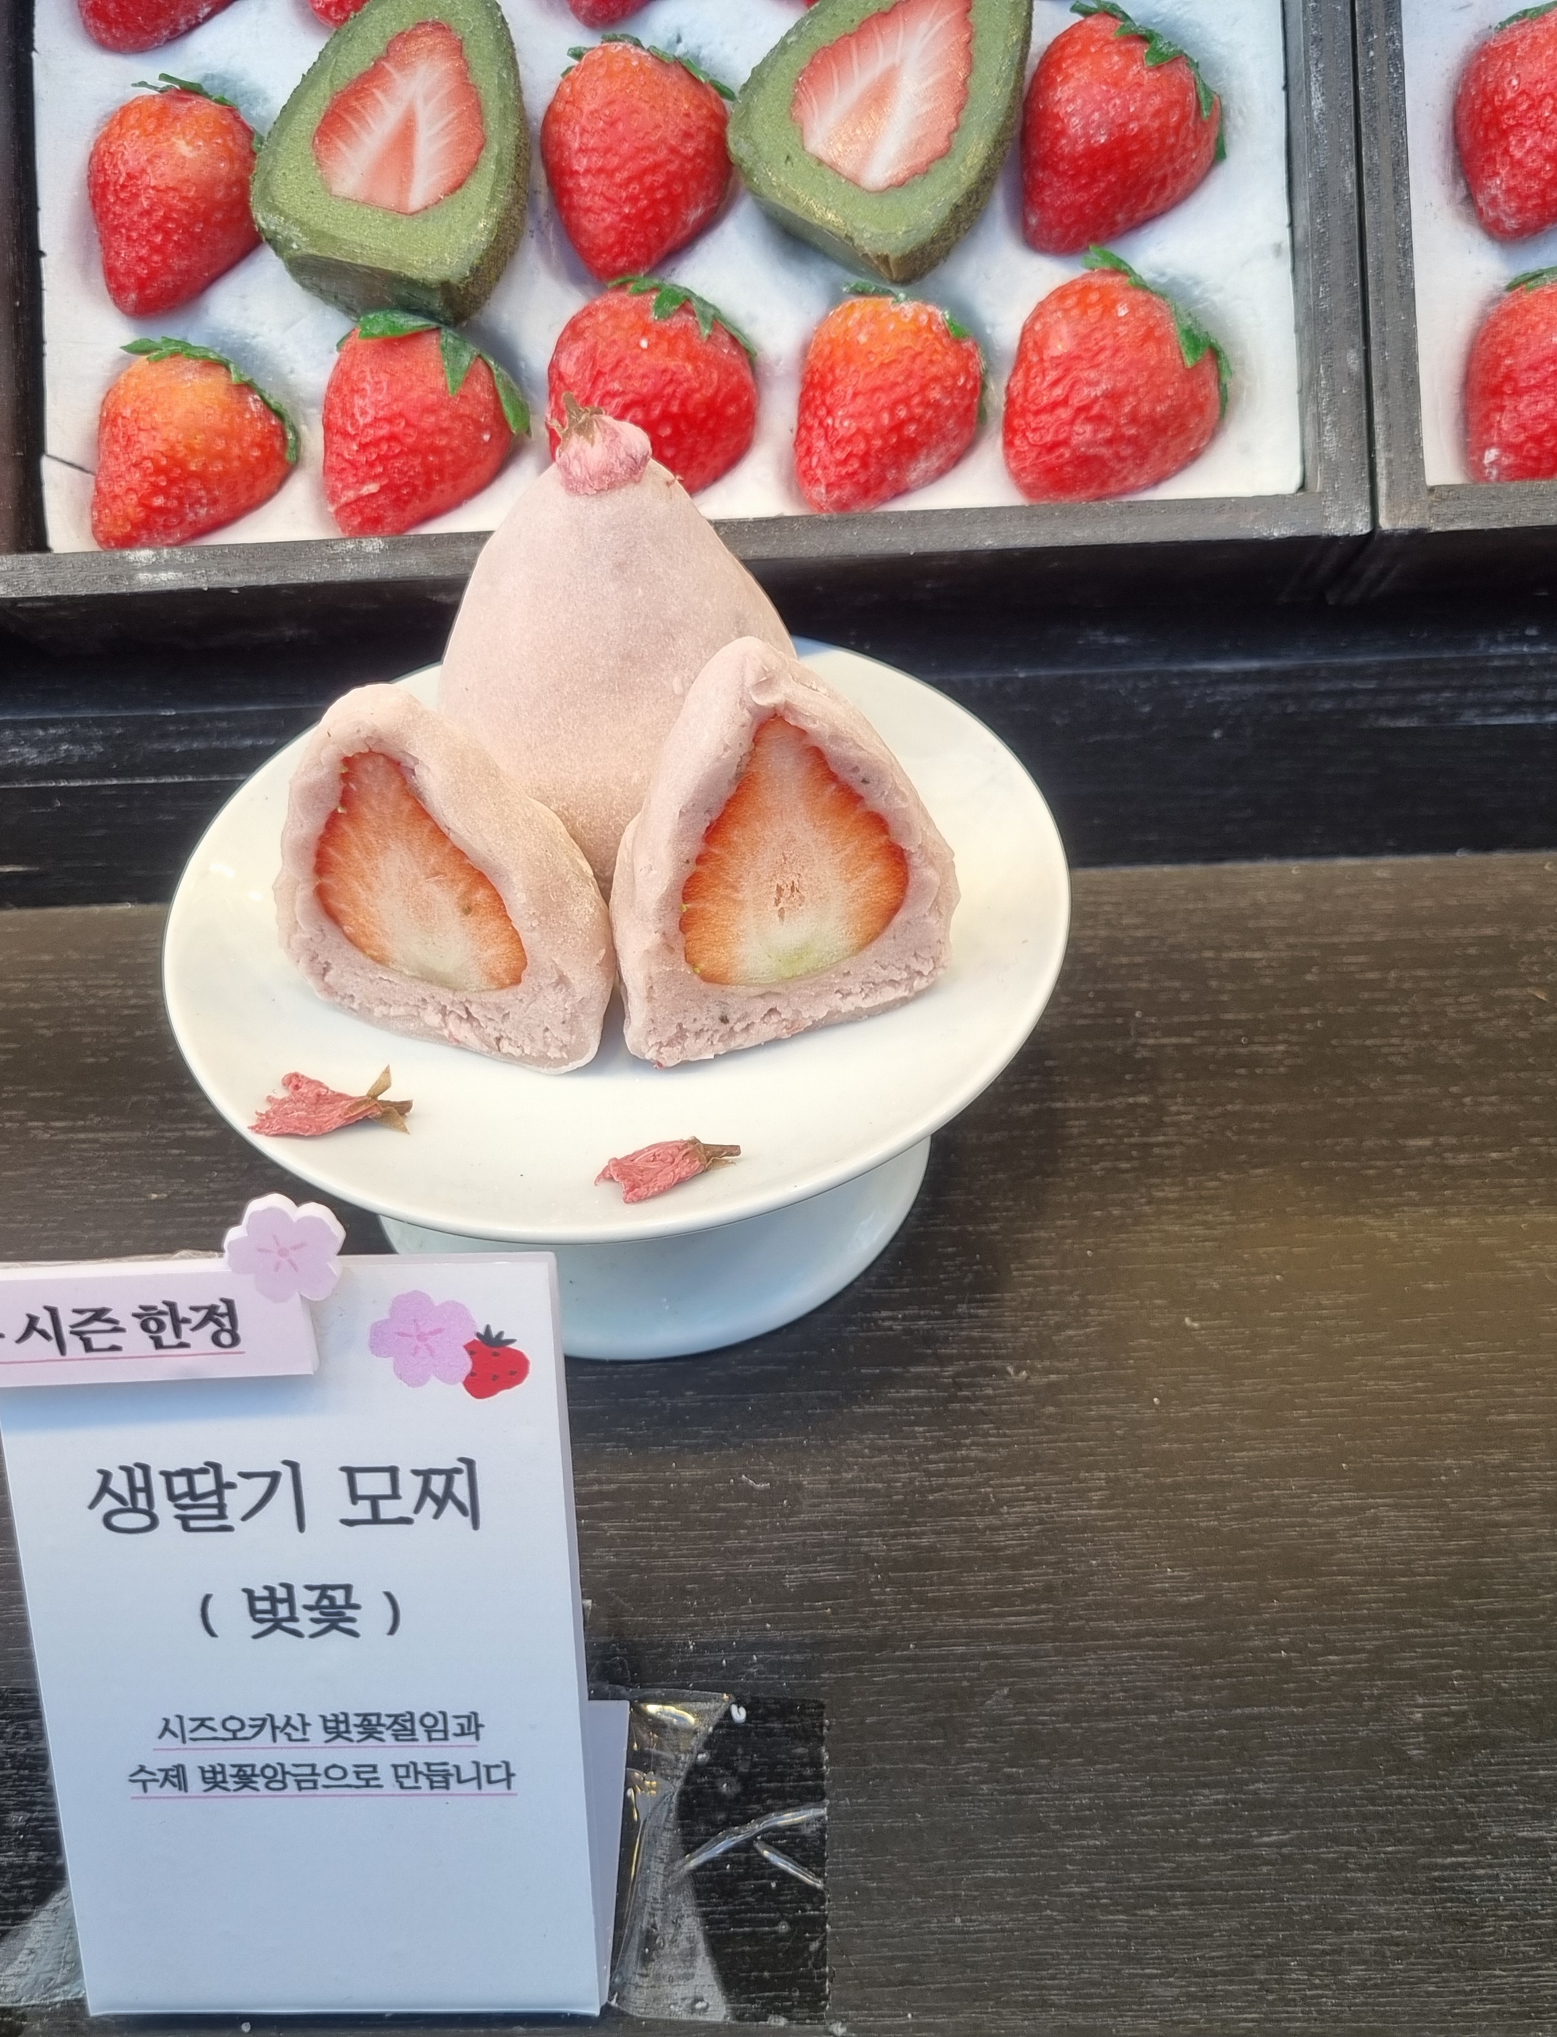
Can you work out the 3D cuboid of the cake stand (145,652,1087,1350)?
[{"bbox_3d":[-0.026,-0.002,0.371,0.154,0.064,0.154,-2,45,1],"label":"cake stand"}]

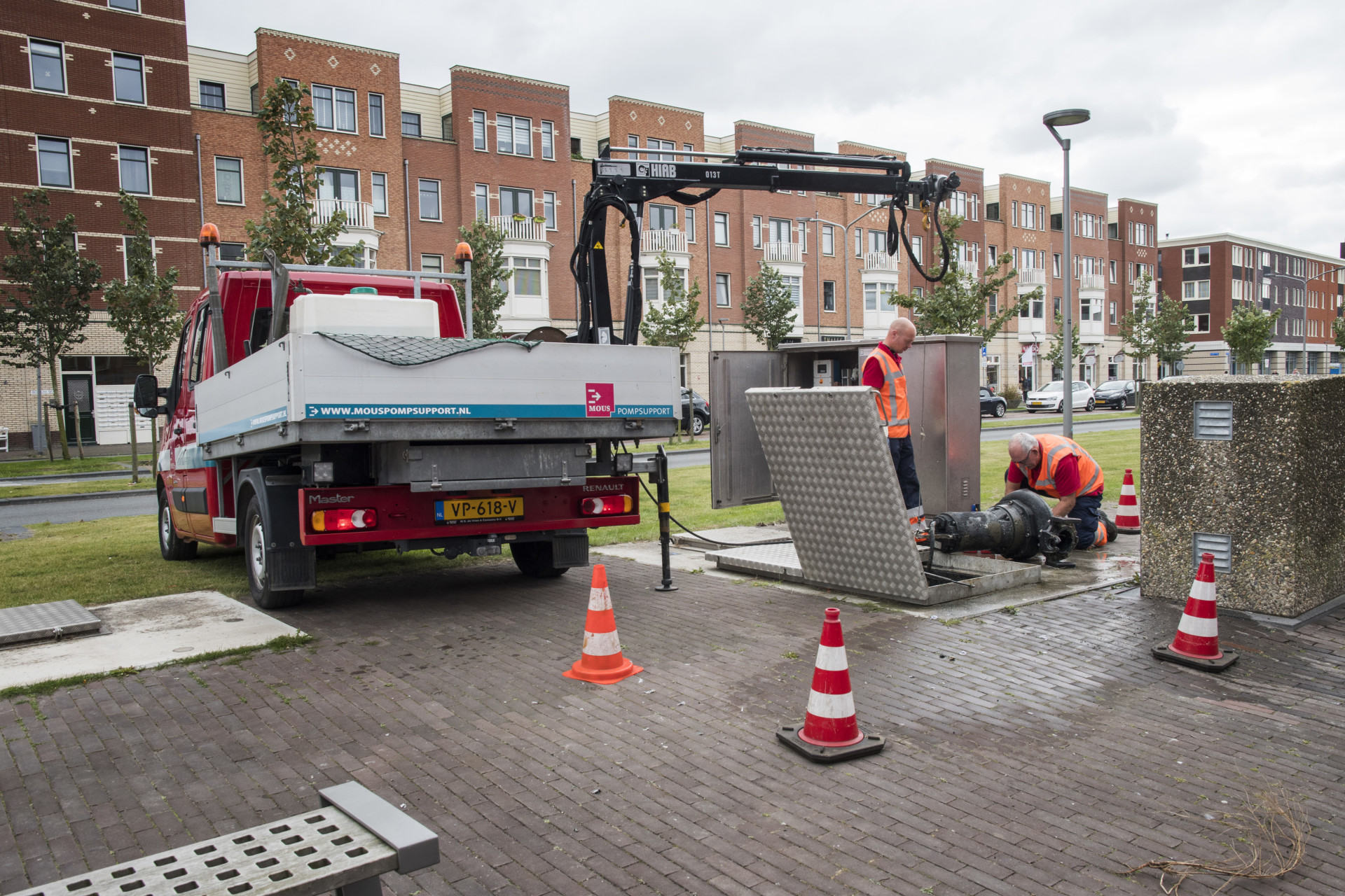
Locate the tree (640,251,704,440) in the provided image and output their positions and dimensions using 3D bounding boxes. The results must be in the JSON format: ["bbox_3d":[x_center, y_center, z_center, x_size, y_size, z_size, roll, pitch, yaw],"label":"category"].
[{"bbox_3d":[0.078,-3.009,31.000,1.900,5.650,1.950,-2,3,0],"label":"tree"}]

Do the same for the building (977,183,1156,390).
[{"bbox_3d":[23.658,-10.051,73.261,21.300,13.800,11.000,-4,4,-39],"label":"building"}]

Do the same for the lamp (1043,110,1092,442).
[{"bbox_3d":[4.652,-1.759,12.300,0.570,4.470,0.560,-1,3,12],"label":"lamp"}]

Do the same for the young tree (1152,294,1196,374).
[{"bbox_3d":[33.984,-7.043,71.000,3.000,7.100,3.000,-4,4,-39],"label":"young tree"}]

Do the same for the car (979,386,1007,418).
[{"bbox_3d":[12.466,-1.898,44.602,4.090,1.290,1.780,-4,4,-39],"label":"car"}]

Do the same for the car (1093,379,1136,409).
[{"bbox_3d":[22.964,-2.704,53.600,3.950,1.480,1.720,-4,4,-39],"label":"car"}]

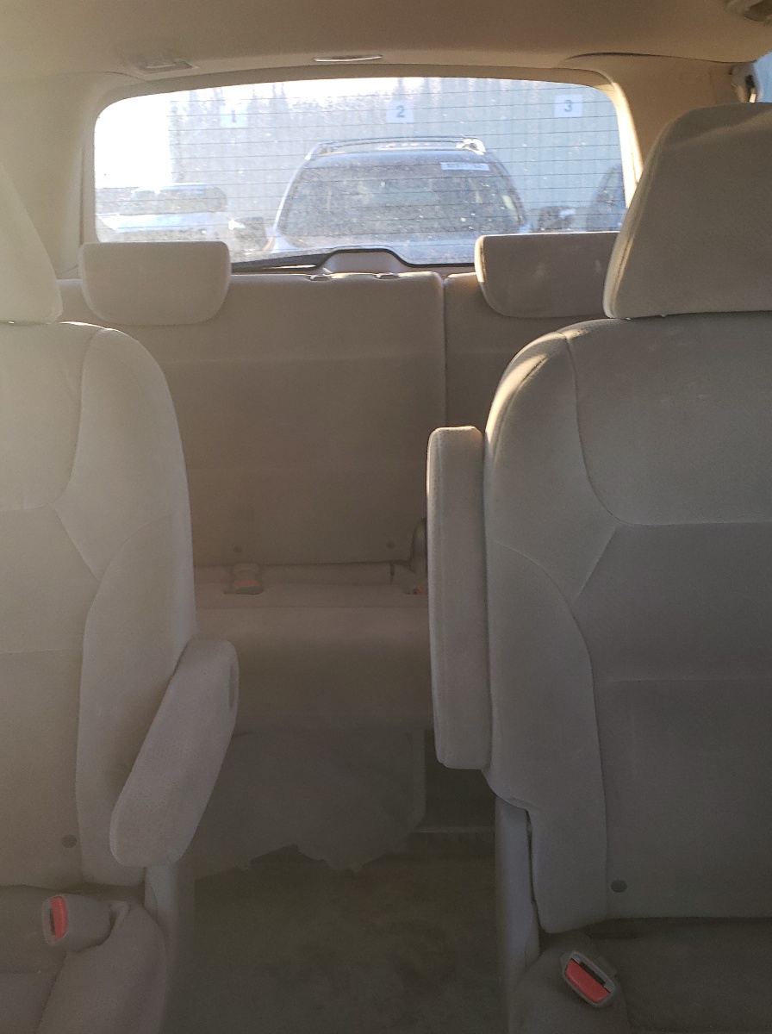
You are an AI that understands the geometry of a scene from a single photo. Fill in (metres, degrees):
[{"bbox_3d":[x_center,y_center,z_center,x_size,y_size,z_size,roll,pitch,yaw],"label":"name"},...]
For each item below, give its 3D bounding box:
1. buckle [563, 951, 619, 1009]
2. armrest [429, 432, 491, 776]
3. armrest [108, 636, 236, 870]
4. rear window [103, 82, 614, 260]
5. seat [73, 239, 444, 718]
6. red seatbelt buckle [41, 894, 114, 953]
[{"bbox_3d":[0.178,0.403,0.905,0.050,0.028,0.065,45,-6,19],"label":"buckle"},{"bbox_3d":[0.074,0.082,1.045,0.055,0.330,0.085,-1,0,0],"label":"armrest"},{"bbox_3d":[-0.182,0.198,0.941,0.058,0.075,0.320,-1,13,0],"label":"armrest"},{"bbox_3d":[-0.052,-0.687,2.111,1.100,0.410,0.060,-1,42,0],"label":"rear window"},{"bbox_3d":[-0.264,-0.092,1.677,0.710,0.665,0.730,-1,18,0],"label":"seat"},{"bbox_3d":[-0.292,0.387,0.985,0.028,0.045,0.065,-5,-16,21],"label":"red seatbelt buckle"}]

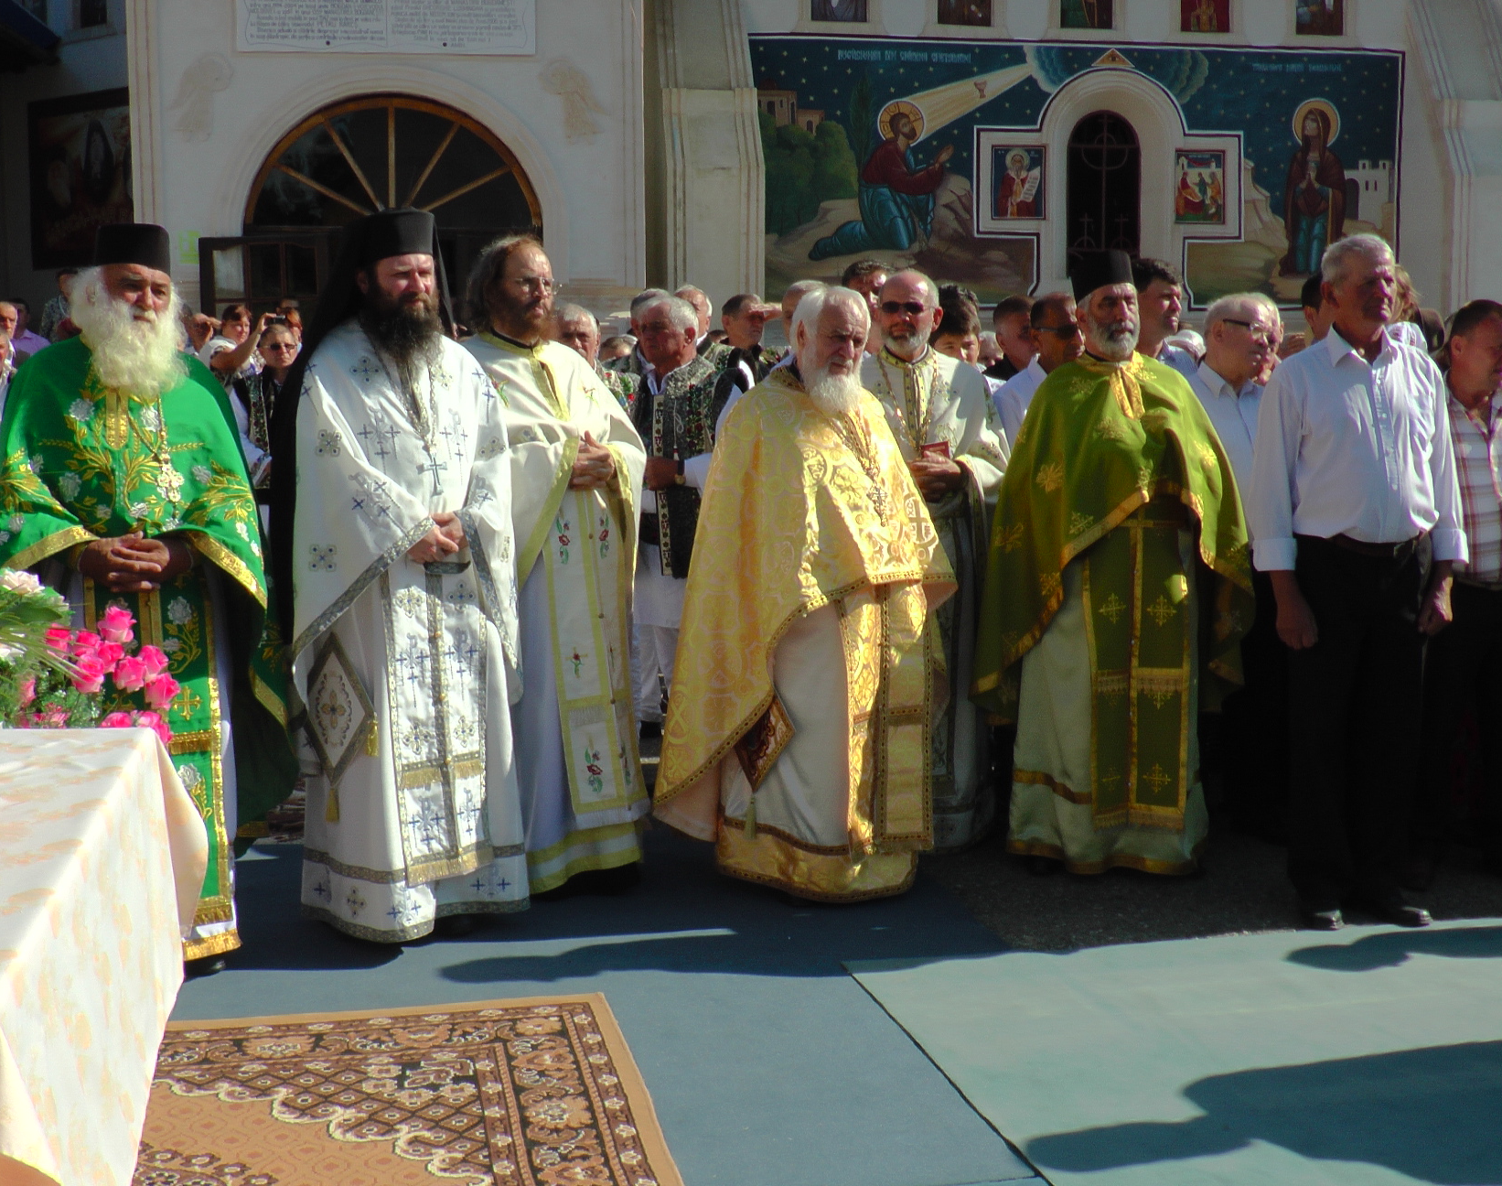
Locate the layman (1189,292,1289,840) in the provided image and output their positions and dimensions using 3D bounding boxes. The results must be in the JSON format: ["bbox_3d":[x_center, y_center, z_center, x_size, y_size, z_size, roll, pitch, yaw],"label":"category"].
[{"bbox_3d":[1.503,-0.095,5.173,0.500,1.640,0.340,-3,7,-22],"label":"layman"}]

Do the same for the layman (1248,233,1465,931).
[{"bbox_3d":[1.557,-0.047,4.342,0.550,1.730,0.340,-1,5,-15],"label":"layman"}]

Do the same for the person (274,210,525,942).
[{"bbox_3d":[-0.886,-0.062,4.260,0.670,1.775,0.520,-4,6,-38],"label":"person"}]

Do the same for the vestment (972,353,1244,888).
[{"bbox_3d":[1.038,0.017,4.854,0.760,1.430,0.540,-1,7,-6],"label":"vestment"}]

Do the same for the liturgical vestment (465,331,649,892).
[{"bbox_3d":[-0.532,0.030,4.619,0.550,1.470,0.460,-4,6,-40],"label":"liturgical vestment"}]

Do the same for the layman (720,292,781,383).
[{"bbox_3d":[0.008,-0.358,7.056,0.580,1.730,0.420,-5,8,-35],"label":"layman"}]

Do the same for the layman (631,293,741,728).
[{"bbox_3d":[-0.255,-0.280,6.511,0.520,1.700,0.360,3,7,25],"label":"layman"}]

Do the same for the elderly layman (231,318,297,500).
[{"bbox_3d":[-2.252,-0.420,7.993,0.520,1.730,0.340,-3,6,-28],"label":"elderly layman"}]

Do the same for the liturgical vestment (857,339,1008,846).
[{"bbox_3d":[0.530,-0.005,5.088,0.520,1.460,0.420,0,5,0],"label":"liturgical vestment"}]

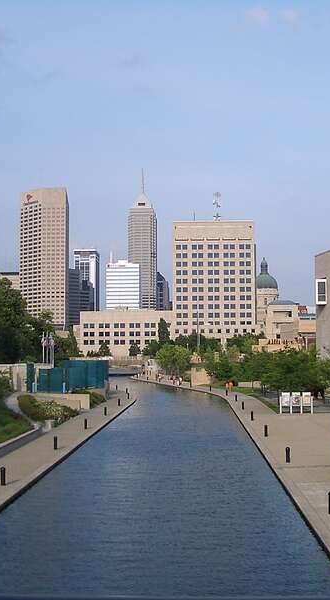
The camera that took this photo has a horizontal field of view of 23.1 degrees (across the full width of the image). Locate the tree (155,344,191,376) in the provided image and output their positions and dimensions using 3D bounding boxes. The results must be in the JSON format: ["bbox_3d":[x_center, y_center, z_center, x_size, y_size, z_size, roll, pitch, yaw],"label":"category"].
[{"bbox_3d":[1.890,13.540,179.610,8.010,7.310,8.000,0,-4,3],"label":"tree"}]

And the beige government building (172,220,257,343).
[{"bbox_3d":[25.230,-4.330,418.040,39.540,65.630,45.000,0,-4,3],"label":"beige government building"}]

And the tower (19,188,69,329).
[{"bbox_3d":[-117.140,-26.650,810.150,45.680,162.940,44.000,0,-4,3],"label":"tower"}]

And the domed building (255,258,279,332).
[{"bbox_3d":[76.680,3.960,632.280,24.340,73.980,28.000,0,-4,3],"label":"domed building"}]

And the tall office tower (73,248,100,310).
[{"bbox_3d":[-114.880,3.900,1199.810,33.050,155.280,37.000,0,-4,3],"label":"tall office tower"}]

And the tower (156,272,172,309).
[{"bbox_3d":[-5.500,21.160,1215.010,27.440,122.030,34.000,0,-4,3],"label":"tower"}]

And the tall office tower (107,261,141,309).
[{"bbox_3d":[-41.130,8.470,825.210,33.430,94.320,32.000,0,-4,3],"label":"tall office tower"}]

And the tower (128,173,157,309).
[{"bbox_3d":[-27.830,-50.760,1077.990,38.690,246.970,39.000,0,-4,3],"label":"tower"}]

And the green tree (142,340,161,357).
[{"bbox_3d":[-5.440,19.730,325.790,7.670,6.430,7.500,0,-4,3],"label":"green tree"}]

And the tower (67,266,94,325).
[{"bbox_3d":[-94.180,13.530,915.690,32.900,97.030,38.000,0,-4,3],"label":"tower"}]

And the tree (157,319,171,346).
[{"bbox_3d":[-0.220,15.340,344.900,5.980,14.910,5.500,0,-4,3],"label":"tree"}]

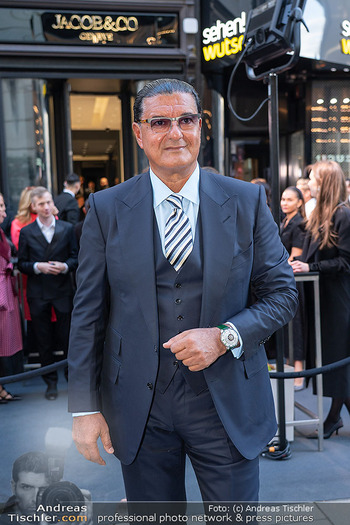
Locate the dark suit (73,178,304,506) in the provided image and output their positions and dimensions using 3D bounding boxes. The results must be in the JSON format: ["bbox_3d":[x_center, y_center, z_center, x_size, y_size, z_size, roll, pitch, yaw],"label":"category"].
[{"bbox_3d":[0.035,0.460,1.480,0.630,1.450,0.390,-2,5,0],"label":"dark suit"}]

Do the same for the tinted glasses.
[{"bbox_3d":[-0.022,-0.377,1.415,0.147,0.046,0.145,-8,11,-18],"label":"tinted glasses"}]

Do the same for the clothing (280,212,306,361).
[{"bbox_3d":[0.965,0.200,4.360,0.420,1.250,0.300,3,6,43],"label":"clothing"}]

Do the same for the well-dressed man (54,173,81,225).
[{"bbox_3d":[-1.180,-0.060,5.750,0.520,1.780,0.360,1,5,27],"label":"well-dressed man"}]

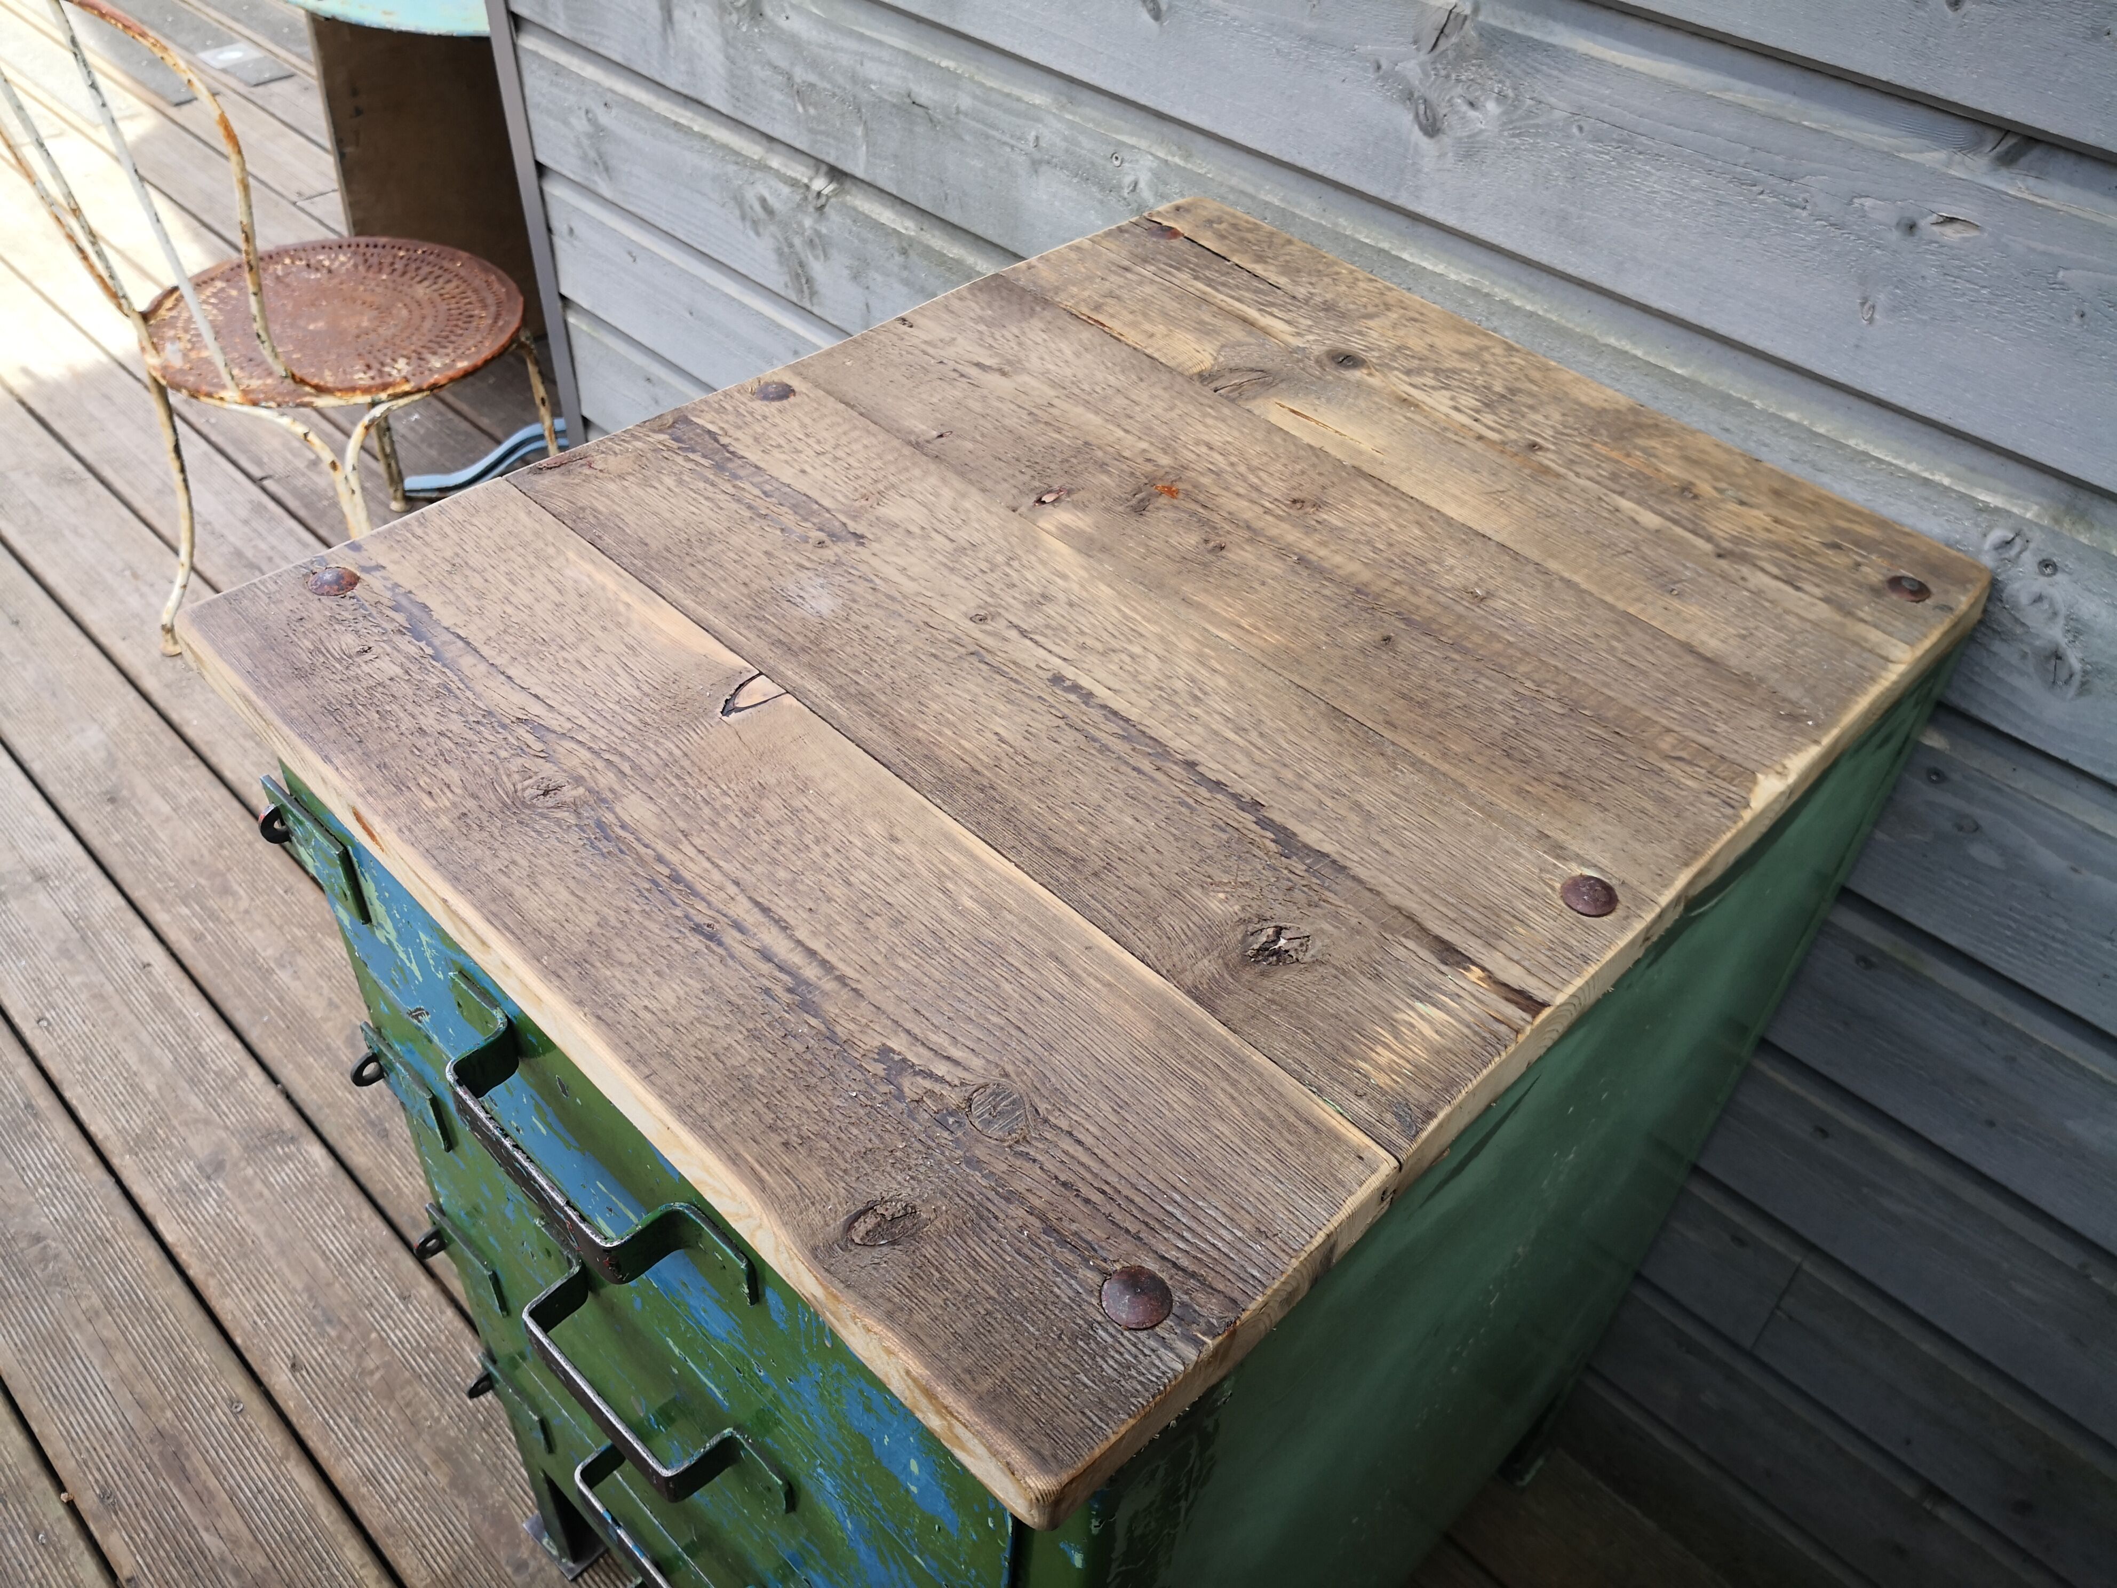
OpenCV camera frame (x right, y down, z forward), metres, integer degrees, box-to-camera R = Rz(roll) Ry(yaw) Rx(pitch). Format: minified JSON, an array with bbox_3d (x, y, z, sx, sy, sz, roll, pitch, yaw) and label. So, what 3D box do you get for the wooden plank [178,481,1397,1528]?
[{"bbox_3d":[-0.126,0.030,0.604,0.503,0.025,0.151,36,52,28],"label":"wooden plank"}]

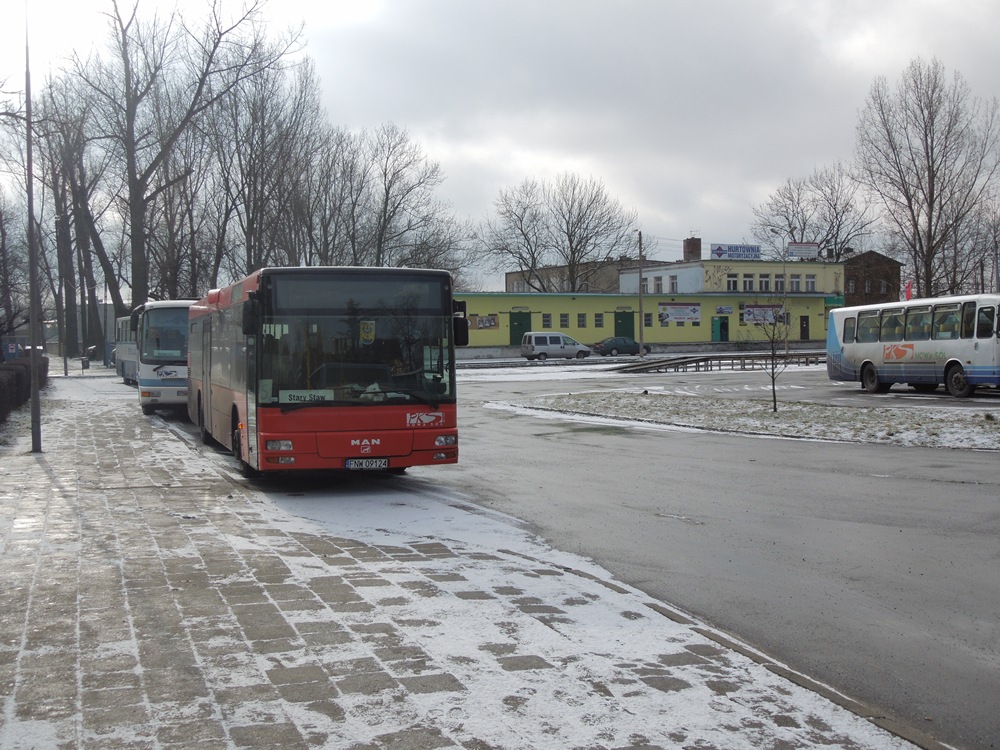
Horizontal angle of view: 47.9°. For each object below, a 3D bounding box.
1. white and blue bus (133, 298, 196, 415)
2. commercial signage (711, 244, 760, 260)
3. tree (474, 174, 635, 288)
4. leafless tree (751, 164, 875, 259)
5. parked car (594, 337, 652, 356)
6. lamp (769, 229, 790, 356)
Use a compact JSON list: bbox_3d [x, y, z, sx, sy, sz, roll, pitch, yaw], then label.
[{"bbox_3d":[-9.908,-0.516,34.910,2.500,3.150,10.800,-1,1,-18],"label":"white and blue bus"},{"bbox_3d":[20.592,-10.689,98.300,5.200,1.300,0.200,-1,2,-24],"label":"commercial signage"},{"bbox_3d":[5.608,-10.641,108.000,14.500,17.300,12.000,-1,2,-24],"label":"tree"},{"bbox_3d":[33.949,-12.832,122.000,13.000,20.500,11.000,-1,2,-24],"label":"leafless tree"},{"bbox_3d":[9.538,-2.167,87.500,4.450,1.420,1.720,-1,2,-23],"label":"parked car"},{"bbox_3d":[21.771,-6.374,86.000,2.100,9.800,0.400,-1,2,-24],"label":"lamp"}]

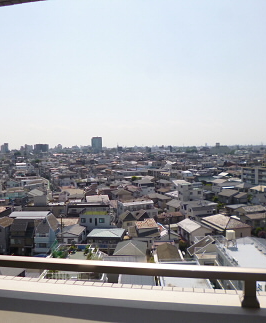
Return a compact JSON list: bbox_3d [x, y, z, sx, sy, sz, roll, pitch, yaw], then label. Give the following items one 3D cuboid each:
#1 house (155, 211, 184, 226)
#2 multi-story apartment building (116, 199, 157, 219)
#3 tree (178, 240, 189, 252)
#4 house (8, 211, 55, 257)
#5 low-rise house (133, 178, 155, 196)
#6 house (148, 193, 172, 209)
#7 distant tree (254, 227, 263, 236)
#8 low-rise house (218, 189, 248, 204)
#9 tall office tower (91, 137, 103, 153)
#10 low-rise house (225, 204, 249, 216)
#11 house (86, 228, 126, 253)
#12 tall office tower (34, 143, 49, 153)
[{"bbox_3d":[10.694,18.717,93.301,8.200,6.600,6.000,-2,2,-17],"label":"house"},{"bbox_3d":[1.106,18.105,112.159,13.000,6.600,8.500,-2,3,-22],"label":"multi-story apartment building"},{"bbox_3d":[12.467,20.895,72.425,2.500,3.900,2.500,-1,2,0],"label":"tree"},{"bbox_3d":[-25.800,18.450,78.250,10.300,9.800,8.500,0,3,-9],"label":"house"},{"bbox_3d":[6.729,14.847,174.668,9.500,7.800,8.500,-2,3,-20],"label":"low-rise house"},{"bbox_3d":[11.500,17.320,127.950,8.200,7.400,7.800,-1,3,-21],"label":"house"},{"bbox_3d":[35.378,19.989,83.913,2.400,4.000,2.400,-1,2,0],"label":"distant tree"},{"bbox_3d":[44.900,16.990,134.940,9.200,7.400,8.500,-1,3,-22],"label":"low-rise house"},{"bbox_3d":[-109.220,-43.690,898.940,28.000,57.000,25.000,-1,3,-20],"label":"tall office tower"},{"bbox_3d":[37.300,19.000,106.010,6.800,6.100,6.300,-1,3,-21],"label":"low-rise house"},{"bbox_3d":[-6.418,19.920,73.411,8.100,6.400,6.900,-1,2,6],"label":"house"},{"bbox_3d":[-260.730,-30.860,849.490,38.000,36.000,20.000,-1,3,-15],"label":"tall office tower"}]

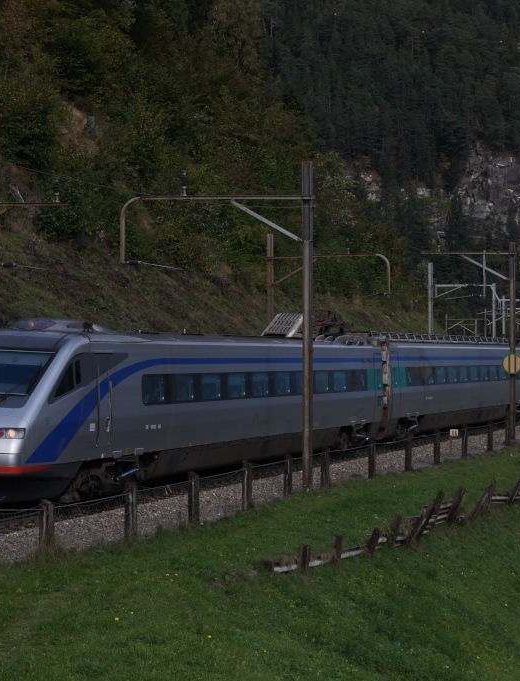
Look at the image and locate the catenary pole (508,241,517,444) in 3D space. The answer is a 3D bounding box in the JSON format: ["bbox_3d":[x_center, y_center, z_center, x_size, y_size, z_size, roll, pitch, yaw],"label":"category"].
[{"bbox_3d":[10.280,0.100,77.500,0.250,8.200,0.250,0,0,19],"label":"catenary pole"}]

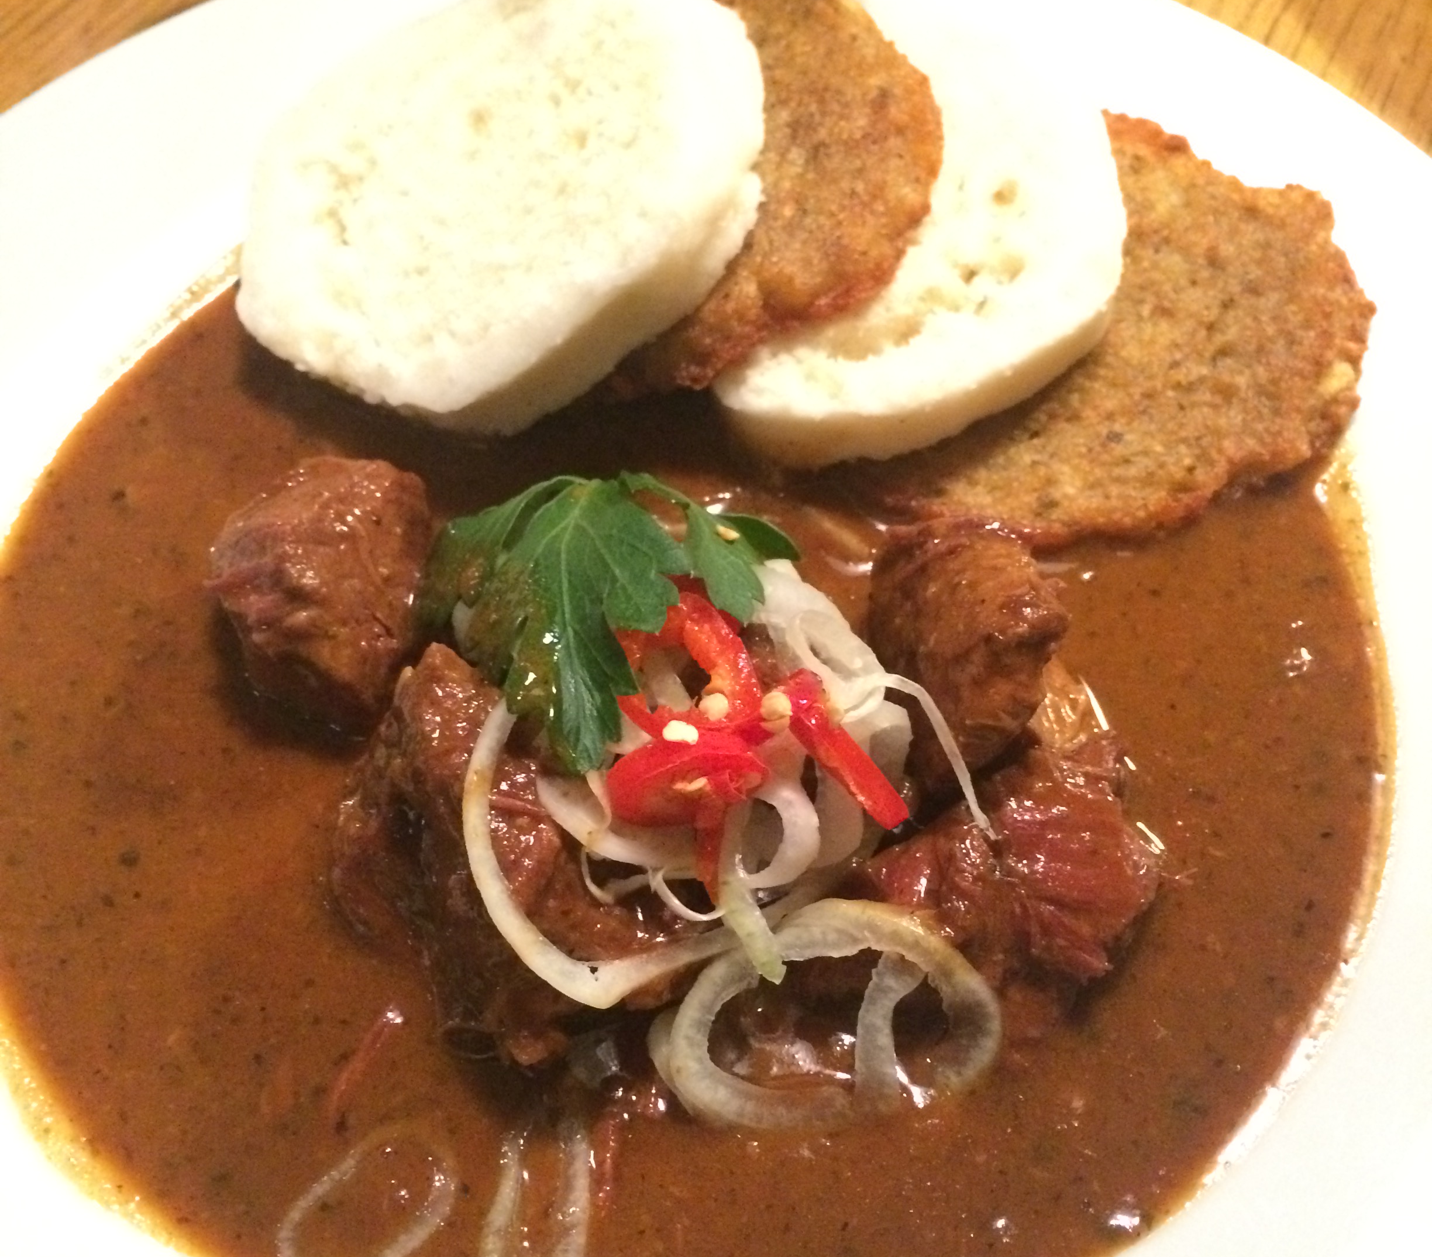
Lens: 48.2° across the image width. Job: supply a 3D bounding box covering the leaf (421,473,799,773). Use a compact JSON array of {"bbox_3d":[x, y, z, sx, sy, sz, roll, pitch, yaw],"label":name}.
[{"bbox_3d":[-0.014,-0.001,0.207,0.046,0.020,0.035,-3,58,0],"label":"leaf"}]

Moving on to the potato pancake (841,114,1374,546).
[{"bbox_3d":[0.055,-0.047,0.247,0.084,0.013,0.083,-6,62,4],"label":"potato pancake"}]

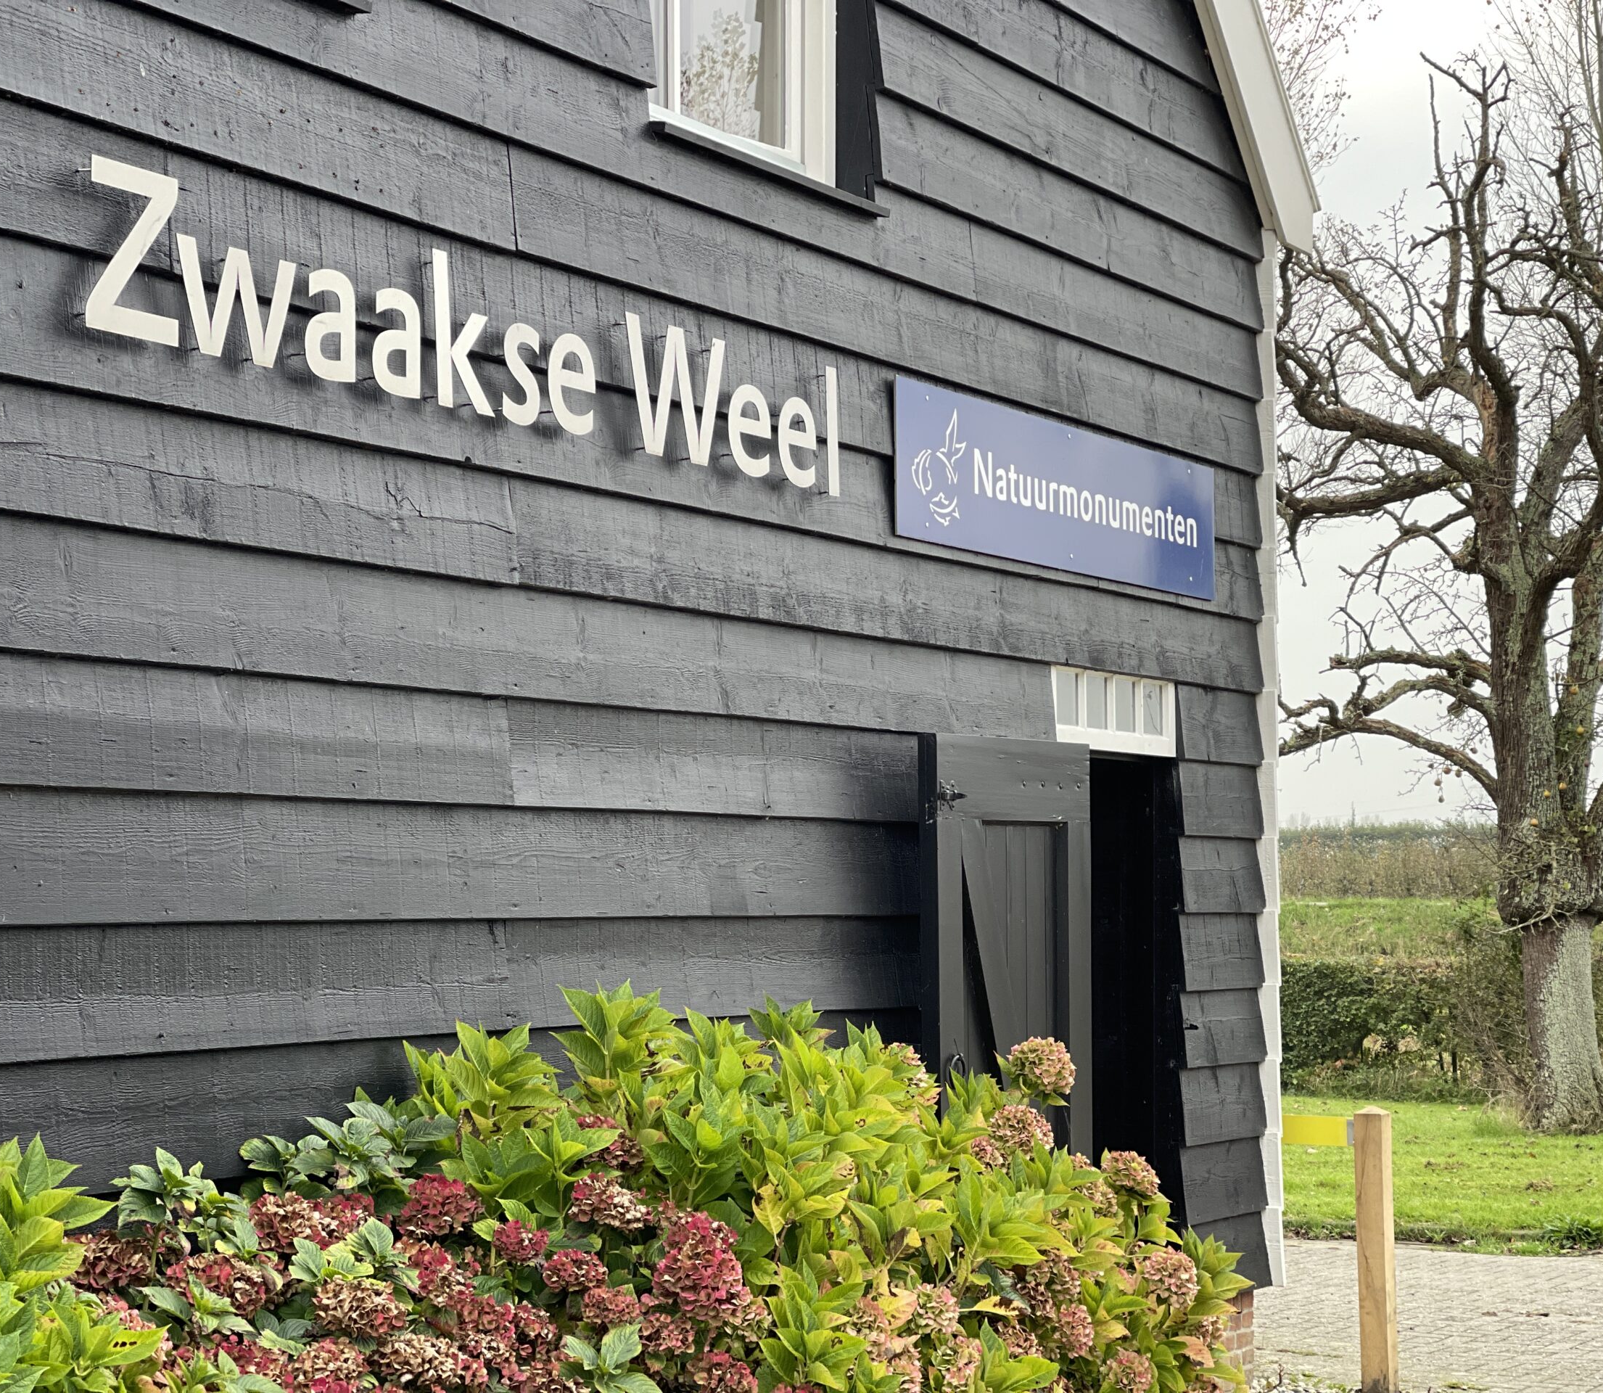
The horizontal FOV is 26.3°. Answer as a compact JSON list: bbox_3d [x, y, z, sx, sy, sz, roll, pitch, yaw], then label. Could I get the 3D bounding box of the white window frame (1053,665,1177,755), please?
[{"bbox_3d":[0.922,0.042,10.447,0.080,0.253,0.953,-2,-4,28],"label":"white window frame"}]

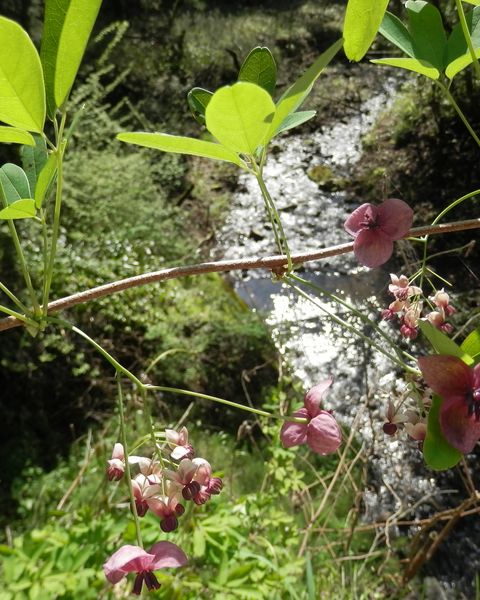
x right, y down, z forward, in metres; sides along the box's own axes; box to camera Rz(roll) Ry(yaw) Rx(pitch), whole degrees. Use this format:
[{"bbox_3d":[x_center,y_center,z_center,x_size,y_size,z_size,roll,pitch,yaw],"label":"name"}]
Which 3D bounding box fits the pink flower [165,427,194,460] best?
[{"bbox_3d":[-0.027,0.066,0.265,0.013,0.013,0.012,-11,32,-25],"label":"pink flower"}]

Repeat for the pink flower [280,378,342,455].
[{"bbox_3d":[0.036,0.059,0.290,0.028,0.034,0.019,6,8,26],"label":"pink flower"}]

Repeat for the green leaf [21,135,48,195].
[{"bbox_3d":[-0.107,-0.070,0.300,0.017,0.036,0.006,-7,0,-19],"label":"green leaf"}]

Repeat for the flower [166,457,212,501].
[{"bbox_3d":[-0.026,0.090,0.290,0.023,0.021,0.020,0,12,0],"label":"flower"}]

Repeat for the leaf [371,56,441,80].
[{"bbox_3d":[0.085,-0.118,0.295,0.037,0.005,0.016,4,3,-15],"label":"leaf"}]

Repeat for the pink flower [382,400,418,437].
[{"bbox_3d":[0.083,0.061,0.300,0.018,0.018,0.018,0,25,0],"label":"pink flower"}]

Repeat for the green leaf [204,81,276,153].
[{"bbox_3d":[0.002,-0.083,0.269,0.030,0.040,0.007,-14,55,5],"label":"green leaf"}]

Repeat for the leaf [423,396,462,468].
[{"bbox_3d":[0.081,0.049,0.222,0.017,0.033,0.006,16,0,22],"label":"leaf"}]

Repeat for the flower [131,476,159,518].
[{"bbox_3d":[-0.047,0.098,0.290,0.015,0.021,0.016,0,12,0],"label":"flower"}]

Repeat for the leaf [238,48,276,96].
[{"bbox_3d":[0.010,-0.114,0.308,0.019,0.049,0.006,-2,-15,3],"label":"leaf"}]

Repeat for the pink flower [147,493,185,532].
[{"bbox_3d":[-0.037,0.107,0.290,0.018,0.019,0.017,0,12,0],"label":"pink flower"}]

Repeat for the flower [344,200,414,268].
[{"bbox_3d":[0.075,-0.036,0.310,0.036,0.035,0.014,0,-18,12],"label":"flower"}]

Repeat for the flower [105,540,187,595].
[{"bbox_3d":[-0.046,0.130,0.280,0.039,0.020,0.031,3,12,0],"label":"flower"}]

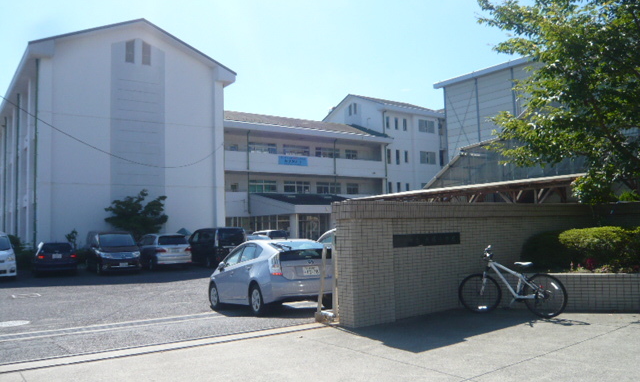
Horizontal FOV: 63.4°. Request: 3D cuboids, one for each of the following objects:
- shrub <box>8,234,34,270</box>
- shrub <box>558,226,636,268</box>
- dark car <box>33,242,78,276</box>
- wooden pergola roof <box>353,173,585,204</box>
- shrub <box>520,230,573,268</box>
[{"bbox_3d":[-15.407,3.184,26.560,1.600,1.850,1.500,1,-4,-32],"label":"shrub"},{"bbox_3d":[5.029,0.986,9.324,1.500,0.780,1.100,0,-4,-17],"label":"shrub"},{"bbox_3d":[-12.500,3.170,24.400,1.700,1.430,4.450,1,-4,-32],"label":"dark car"},{"bbox_3d":[4.350,0.174,15.700,2.300,0.500,9.600,1,-4,-32],"label":"wooden pergola roof"},{"bbox_3d":[4.183,1.042,9.523,1.100,0.740,1.000,0,-4,-17],"label":"shrub"}]

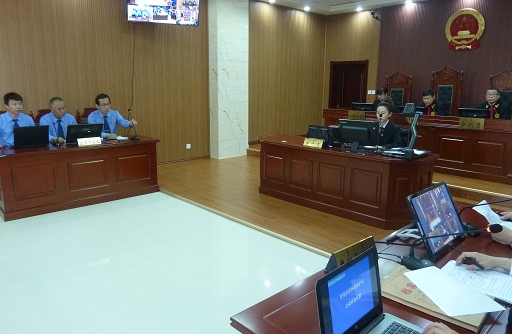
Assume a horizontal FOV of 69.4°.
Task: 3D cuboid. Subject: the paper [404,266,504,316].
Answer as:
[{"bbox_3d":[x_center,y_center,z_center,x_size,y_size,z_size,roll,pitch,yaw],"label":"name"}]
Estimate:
[{"bbox_3d":[0.748,0.469,1.428,0.210,0.010,0.297,-3,17,-18],"label":"paper"}]

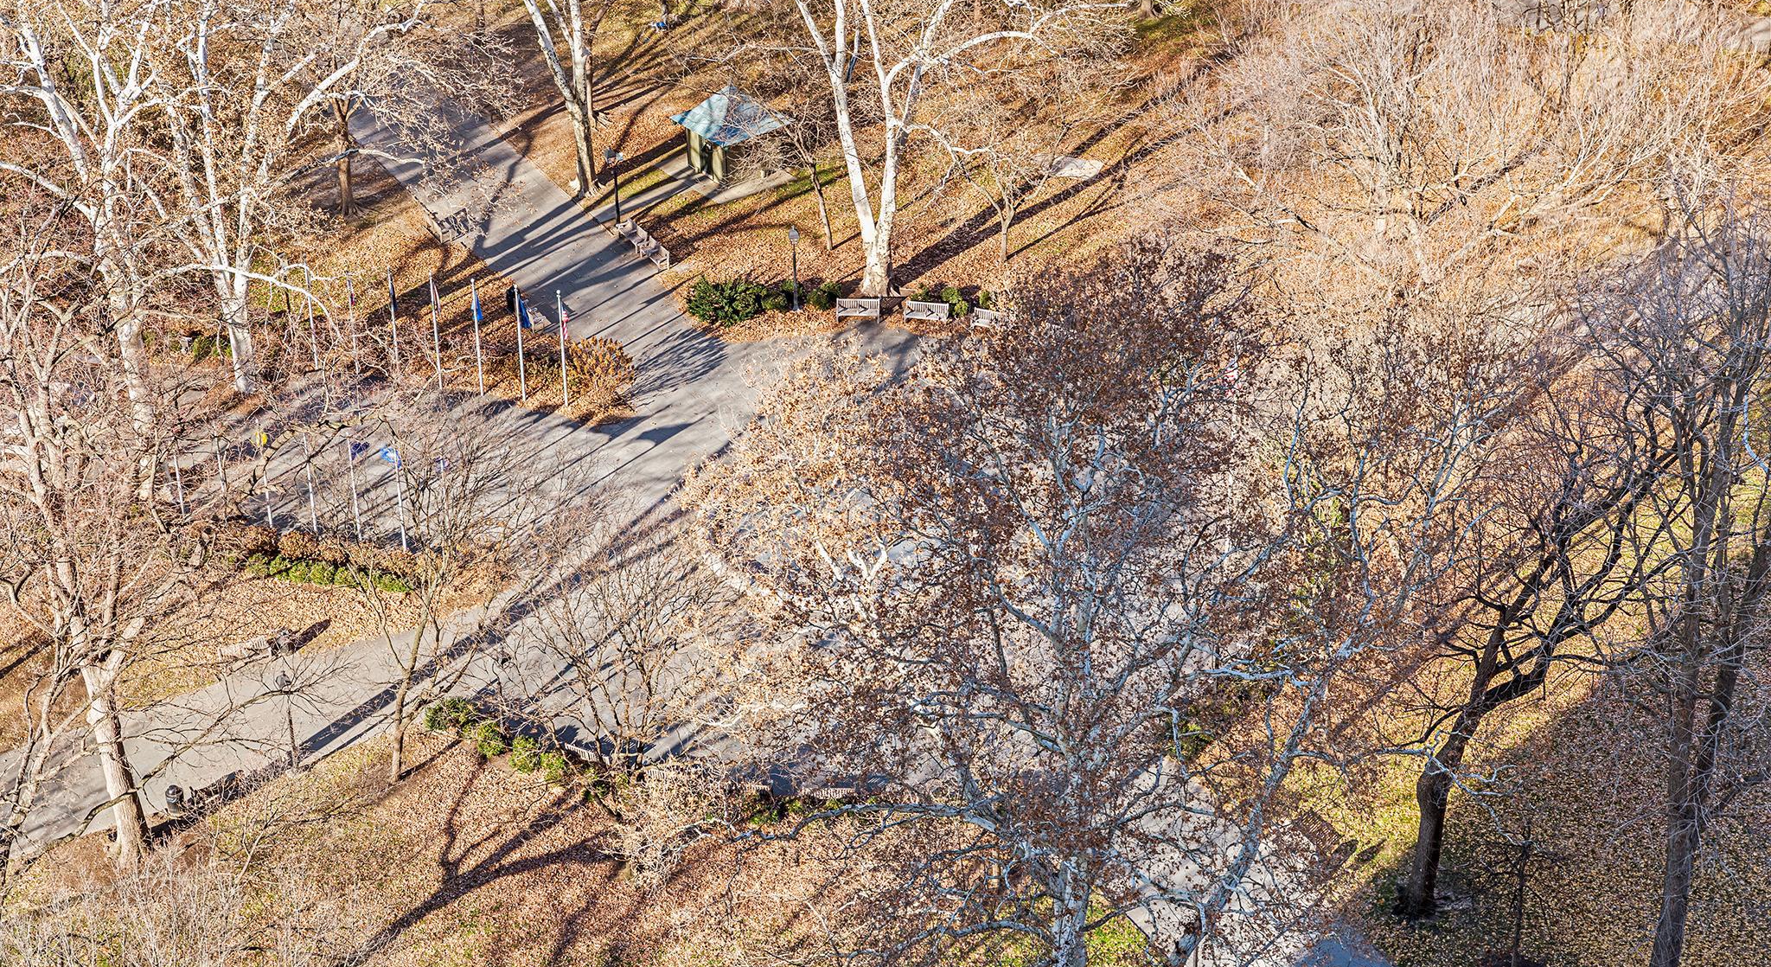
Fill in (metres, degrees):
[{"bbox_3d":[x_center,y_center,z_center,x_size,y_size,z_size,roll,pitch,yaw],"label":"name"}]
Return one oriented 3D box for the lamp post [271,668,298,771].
[{"bbox_3d":[-21.372,8.525,123.622,0.460,4.319,0.460,-1,32,0],"label":"lamp post"}]

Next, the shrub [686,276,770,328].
[{"bbox_3d":[-7.068,-8.288,152.390,3.450,1.400,2.500,-1,32,0],"label":"shrub"}]

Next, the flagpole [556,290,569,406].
[{"bbox_3d":[-13.269,-5.521,141.769,0.160,5.550,0.160,0,34,0],"label":"flagpole"}]

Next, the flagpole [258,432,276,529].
[{"bbox_3d":[-24.511,-0.125,136.063,0.120,5.619,0.120,8,34,14],"label":"flagpole"}]

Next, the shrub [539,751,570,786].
[{"bbox_3d":[-11.783,10.152,122.444,1.100,1.050,1.100,0,34,0],"label":"shrub"}]

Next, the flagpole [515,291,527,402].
[{"bbox_3d":[-15.063,-5.754,142.131,0.160,5.550,0.160,0,34,0],"label":"flagpole"}]

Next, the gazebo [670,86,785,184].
[{"bbox_3d":[-7.390,-16.414,159.127,3.650,4.300,3.650,-27,42,-34],"label":"gazebo"}]

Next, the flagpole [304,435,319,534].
[{"bbox_3d":[-22.670,0.144,135.596,0.120,5.619,0.120,8,34,14],"label":"flagpole"}]

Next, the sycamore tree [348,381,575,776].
[{"bbox_3d":[-14.601,4.861,120.763,7.800,13.400,7.400,-1,32,0],"label":"sycamore tree"}]

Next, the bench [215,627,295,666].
[{"bbox_3d":[-23.826,6.251,128.473,1.900,0.880,0.680,-19,38,-25],"label":"bench"}]

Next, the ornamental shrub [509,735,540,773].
[{"bbox_3d":[-13.072,9.629,124.652,1.100,1.150,1.100,-1,32,0],"label":"ornamental shrub"}]

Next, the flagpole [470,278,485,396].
[{"bbox_3d":[-16.852,-5.970,142.468,0.160,5.550,0.160,0,34,0],"label":"flagpole"}]

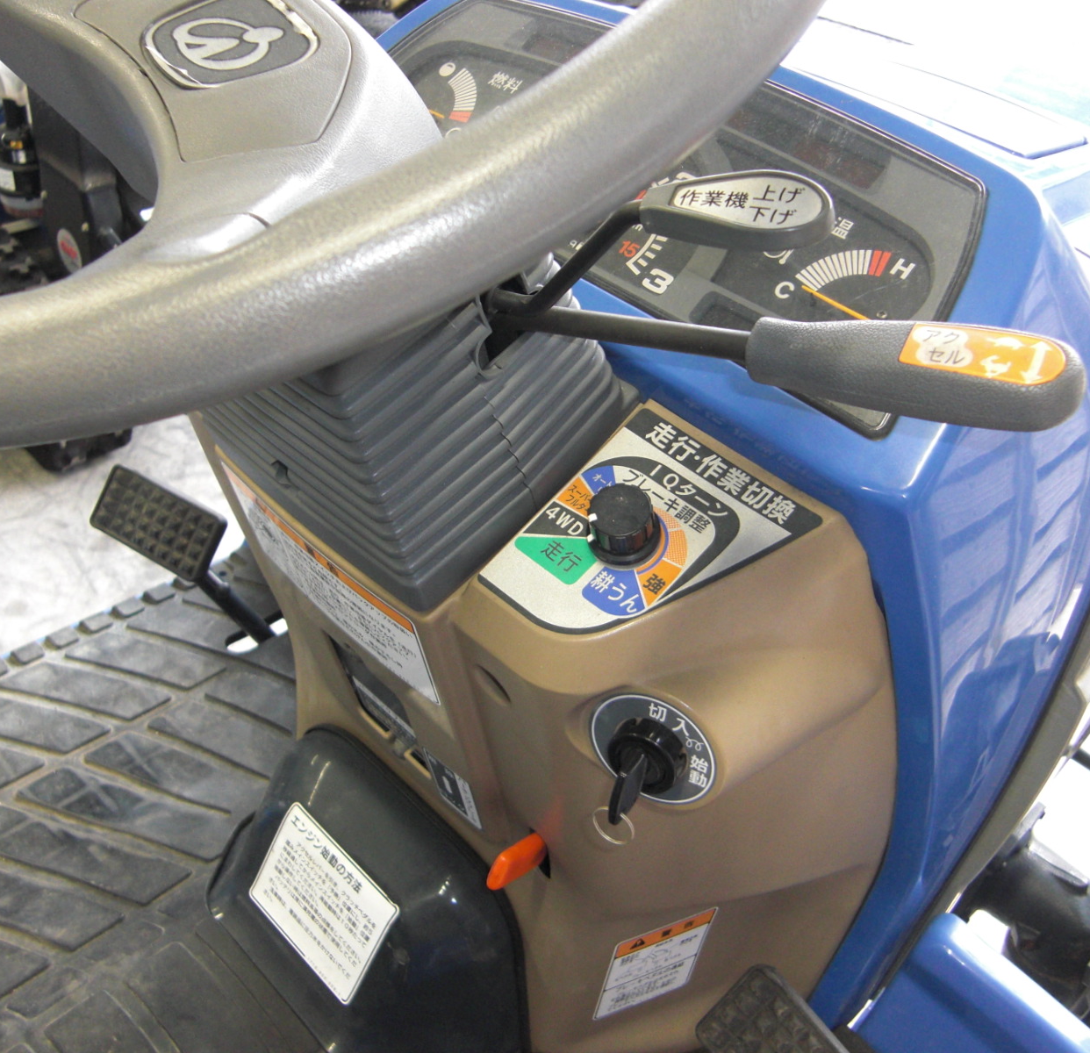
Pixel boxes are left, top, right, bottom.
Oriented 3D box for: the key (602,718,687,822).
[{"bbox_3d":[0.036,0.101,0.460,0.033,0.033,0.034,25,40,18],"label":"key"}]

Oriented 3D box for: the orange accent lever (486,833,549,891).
[{"bbox_3d":[-0.015,0.180,0.610,0.011,0.022,0.038,36,30,28],"label":"orange accent lever"}]

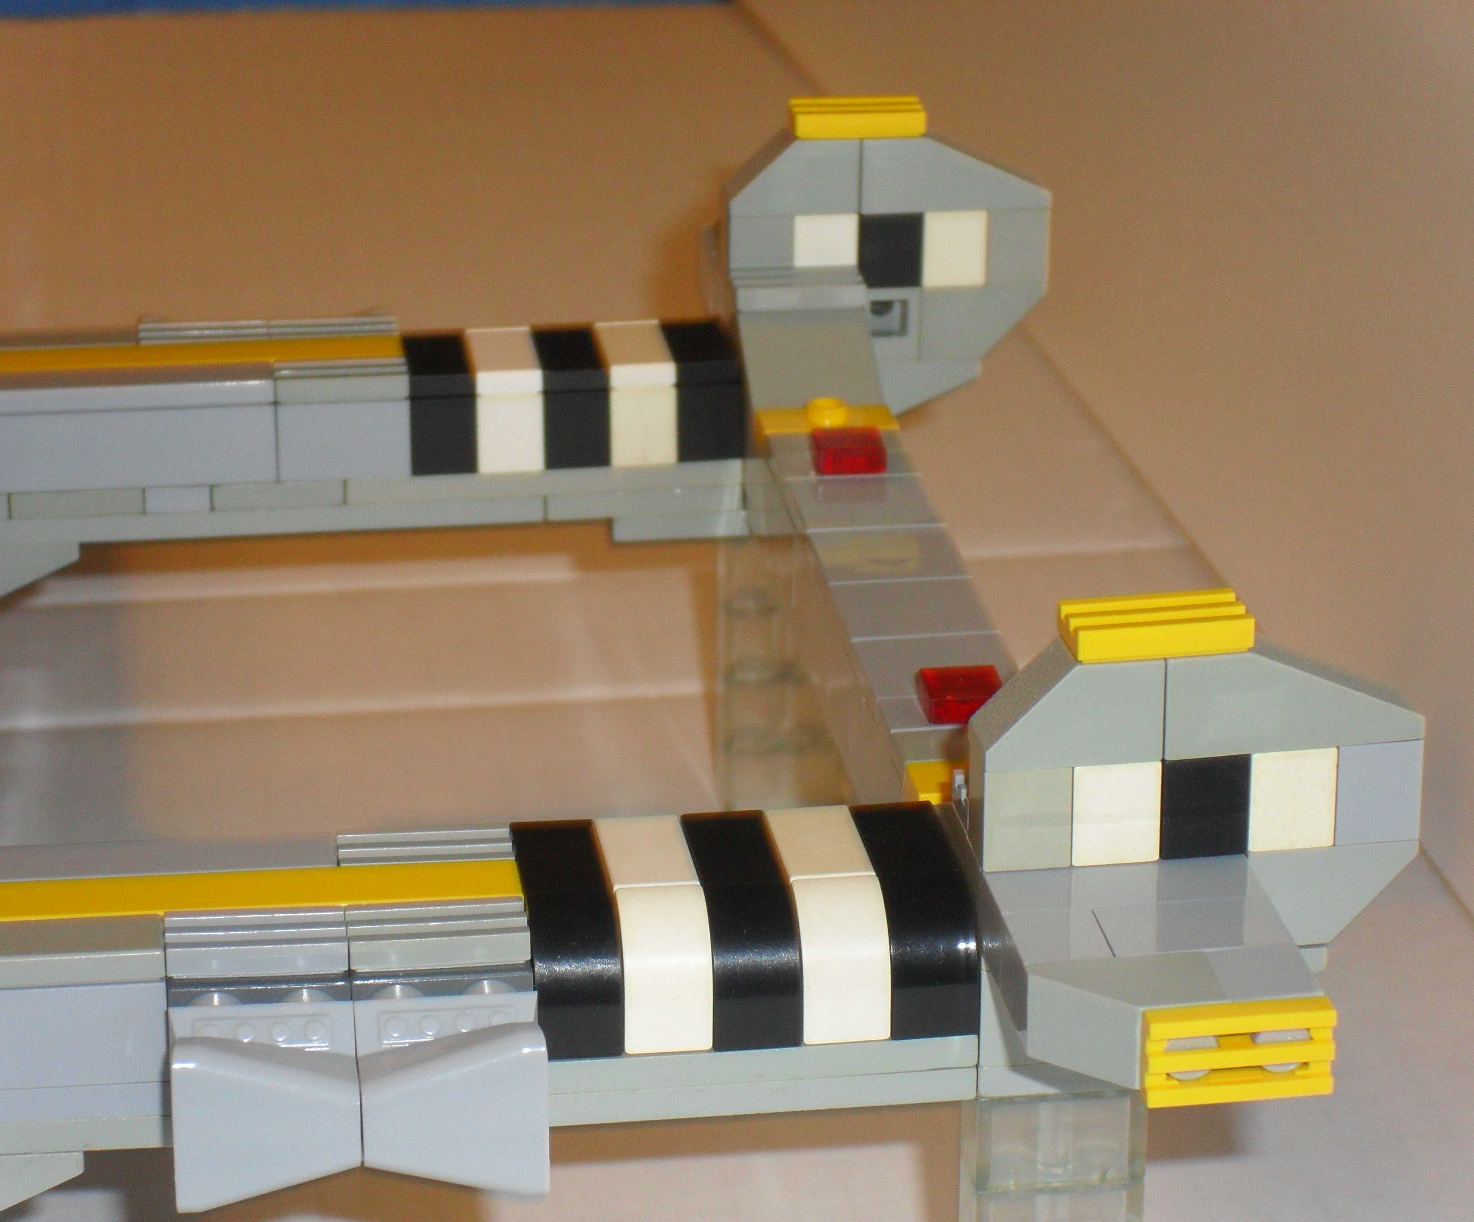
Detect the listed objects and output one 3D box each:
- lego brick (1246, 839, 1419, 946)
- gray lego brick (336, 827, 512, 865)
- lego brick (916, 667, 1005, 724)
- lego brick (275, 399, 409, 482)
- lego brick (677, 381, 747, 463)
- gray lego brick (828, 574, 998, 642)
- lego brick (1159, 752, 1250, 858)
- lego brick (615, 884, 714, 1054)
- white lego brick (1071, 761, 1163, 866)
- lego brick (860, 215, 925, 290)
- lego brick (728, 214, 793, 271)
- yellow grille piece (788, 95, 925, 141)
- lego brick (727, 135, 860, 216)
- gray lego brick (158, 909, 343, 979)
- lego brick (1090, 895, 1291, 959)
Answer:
[{"bbox_3d":[0.053,0.024,0.451,0.016,0.010,0.008,-4,21,-7],"label":"lego brick"},{"bbox_3d":[-0.029,0.023,0.456,0.016,0.003,0.008,-3,22,-7],"label":"gray lego brick"},{"bbox_3d":[0.023,0.009,0.497,0.008,0.003,0.008,-3,22,-8],"label":"lego brick"},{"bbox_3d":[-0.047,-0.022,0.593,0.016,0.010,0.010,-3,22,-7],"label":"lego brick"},{"bbox_3d":[-0.004,-0.024,0.599,0.008,0.010,0.008,-3,21,-7],"label":"lego brick"},{"bbox_3d":[0.019,0.001,0.524,0.016,0.003,0.016,-3,22,-8],"label":"gray lego brick"},{"bbox_3d":[0.041,0.016,0.446,0.008,0.010,0.008,-4,21,-7],"label":"lego brick"},{"bbox_3d":[-0.007,0.032,0.448,0.008,0.013,0.013,-3,22,-7],"label":"lego brick"},{"bbox_3d":[0.033,0.017,0.445,0.008,0.010,0.008,-4,21,-7],"label":"white lego brick"},{"bbox_3d":[0.019,-0.046,0.614,0.008,0.010,0.008,-3,22,-8],"label":"lego brick"},{"bbox_3d":[0.003,-0.045,0.612,0.008,0.010,0.008,-2,21,-7],"label":"lego brick"},{"bbox_3d":[0.014,-0.060,0.600,0.016,0.003,0.008,-2,21,-7],"label":"yellow grille piece"},{"bbox_3d":[0.006,-0.054,0.601,0.016,0.010,0.008,-2,21,-7],"label":"lego brick"},{"bbox_3d":[-0.042,0.029,0.435,0.016,0.003,0.008,-3,21,-7],"label":"gray lego brick"},{"bbox_3d":[0.040,0.031,0.432,0.016,0.008,0.010,-3,22,-8],"label":"lego brick"}]

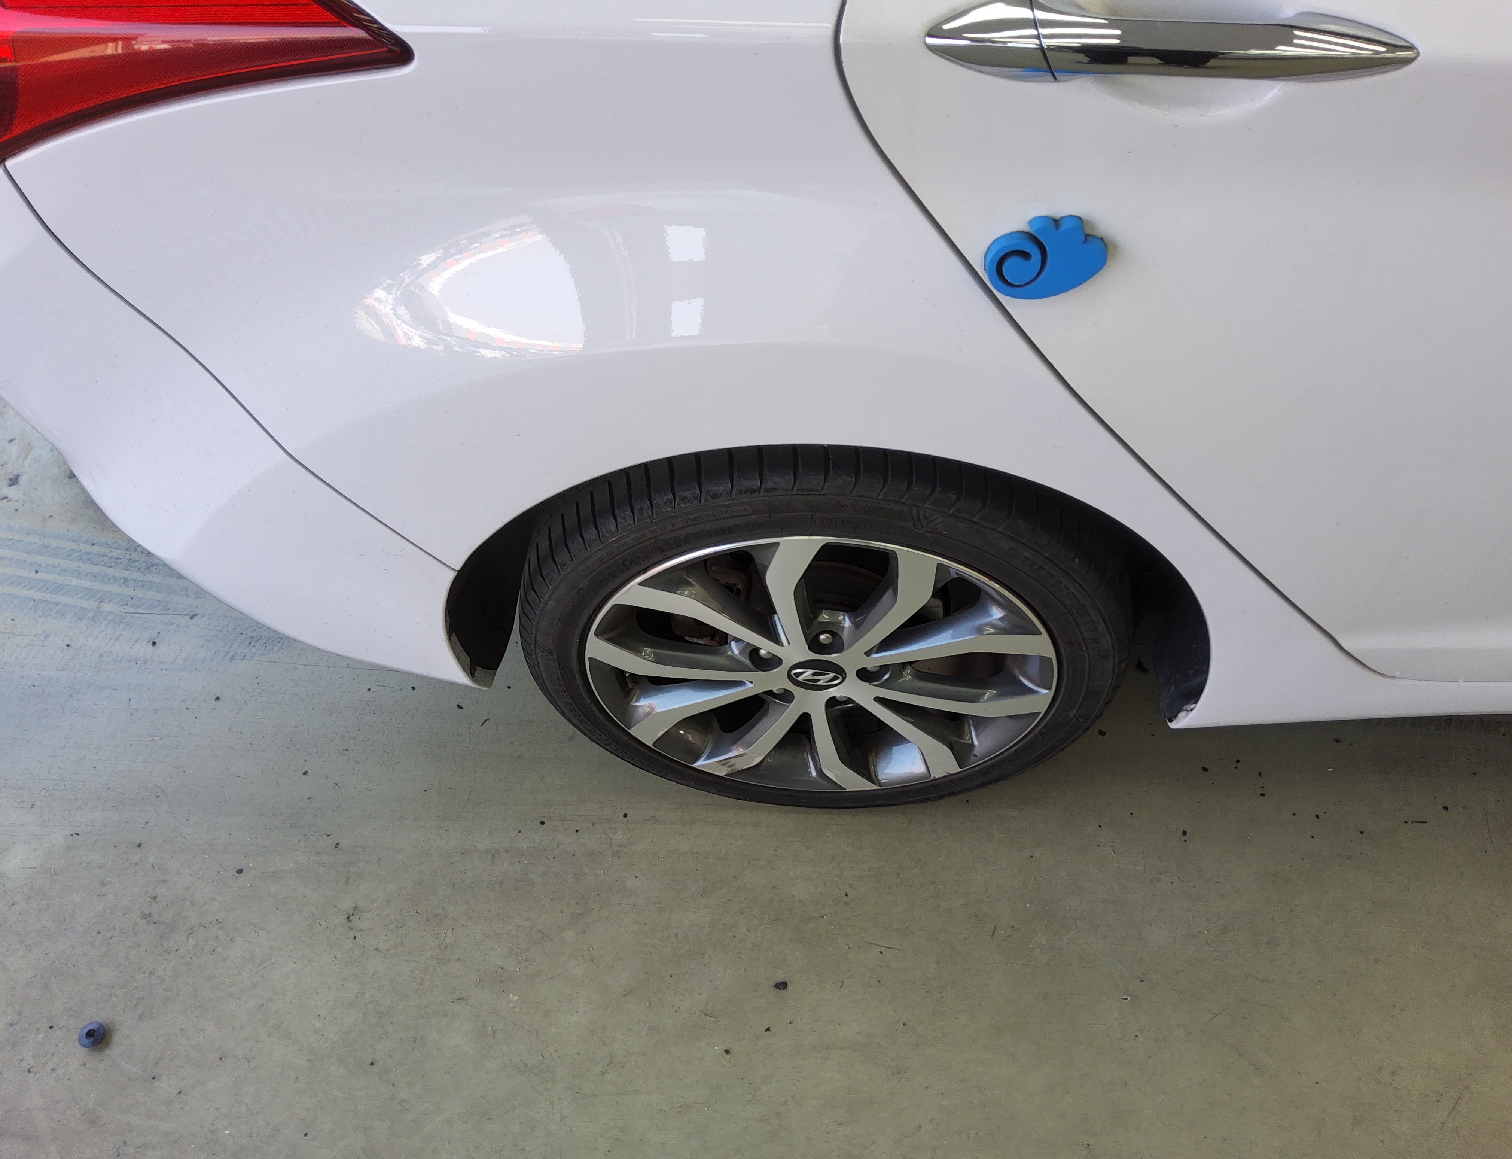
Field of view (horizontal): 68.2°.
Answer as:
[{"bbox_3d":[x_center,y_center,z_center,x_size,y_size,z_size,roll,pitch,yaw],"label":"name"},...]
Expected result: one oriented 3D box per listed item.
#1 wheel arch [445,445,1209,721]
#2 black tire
[{"bbox_3d":[0.064,-0.025,1.046,0.720,0.460,0.180,1,54,5],"label":"wheel arch"},{"bbox_3d":[0.068,0.026,1.183,0.625,0.620,0.215,1,54,5],"label":"black tire"}]

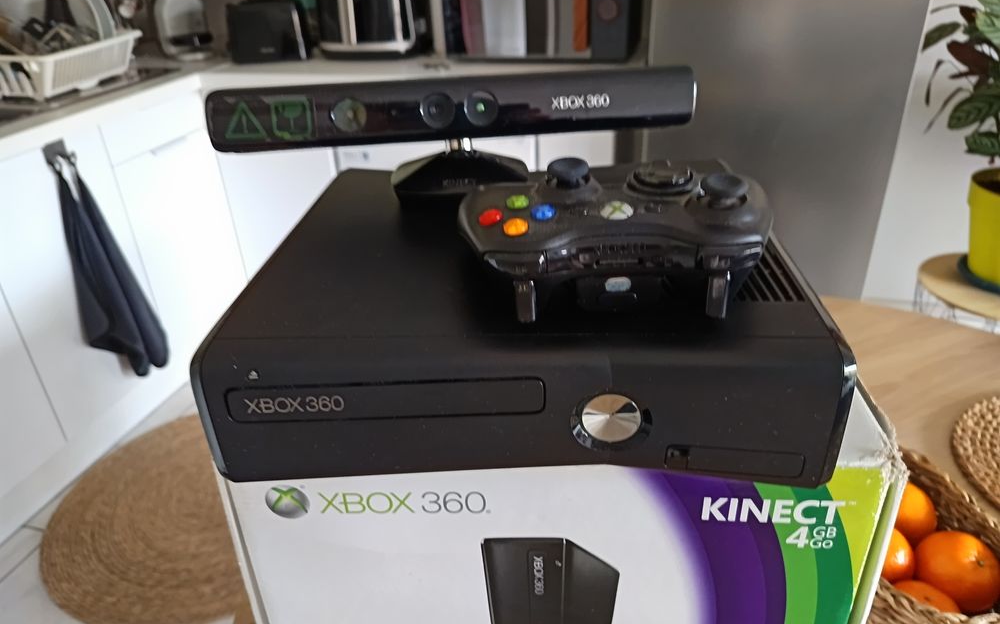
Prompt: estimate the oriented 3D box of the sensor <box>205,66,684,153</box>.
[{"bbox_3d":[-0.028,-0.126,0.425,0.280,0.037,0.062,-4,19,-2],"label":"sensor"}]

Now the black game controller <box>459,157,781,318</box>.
[{"bbox_3d":[0.053,-0.047,0.338,0.153,0.057,0.106,1,29,7],"label":"black game controller"}]

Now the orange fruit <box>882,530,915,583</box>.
[{"bbox_3d":[0.298,0.199,0.547,0.059,0.056,0.059,6,30,15],"label":"orange fruit"}]

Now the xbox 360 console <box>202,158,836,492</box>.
[{"bbox_3d":[0.014,-0.016,0.413,0.270,0.075,0.264,0,29,4],"label":"xbox 360 console"}]

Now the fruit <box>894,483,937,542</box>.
[{"bbox_3d":[0.339,0.176,0.587,0.059,0.056,0.059,6,30,15],"label":"fruit"}]

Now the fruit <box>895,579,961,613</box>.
[{"bbox_3d":[0.301,0.225,0.502,0.059,0.056,0.059,6,30,15],"label":"fruit"}]

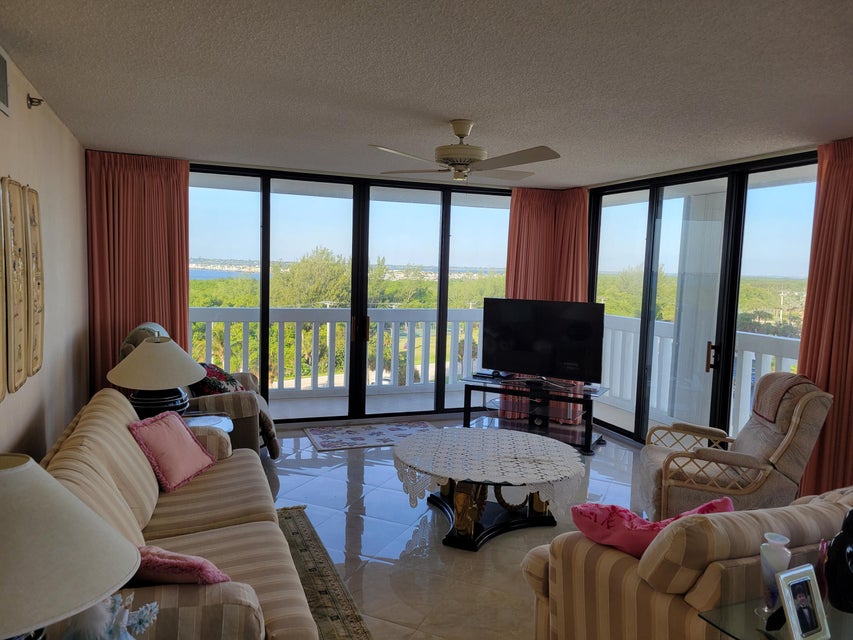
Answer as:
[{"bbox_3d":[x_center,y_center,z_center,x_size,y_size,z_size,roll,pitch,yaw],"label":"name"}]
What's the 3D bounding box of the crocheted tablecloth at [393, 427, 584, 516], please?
[{"bbox_3d":[0.385,0.929,3.995,1.200,0.225,1.200,2,5,1],"label":"crocheted tablecloth"}]

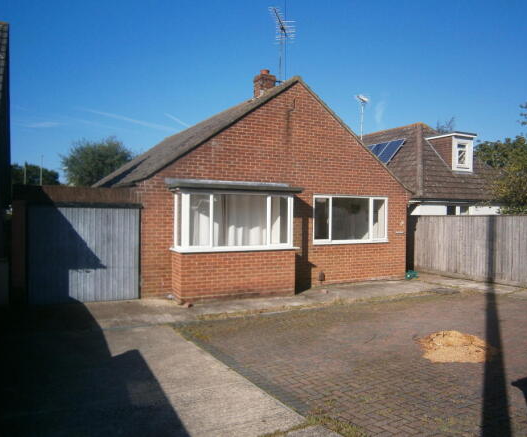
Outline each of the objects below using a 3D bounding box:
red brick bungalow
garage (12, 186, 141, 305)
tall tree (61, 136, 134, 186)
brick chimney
[{"bbox_3d":[-1.667,-1.393,15.799,7.706,5.848,13.130,0,2,-26],"label":"red brick bungalow"},{"bbox_3d":[-4.802,0.439,11.014,2.303,2.333,5.333,0,2,-26],"label":"garage"},{"bbox_3d":[-12.627,-2.706,33.441,5.656,7.079,5.656,0,2,-26],"label":"tall tree"},{"bbox_3d":[0.029,-3.810,12.660,0.525,0.858,0.525,0,2,-26],"label":"brick chimney"}]

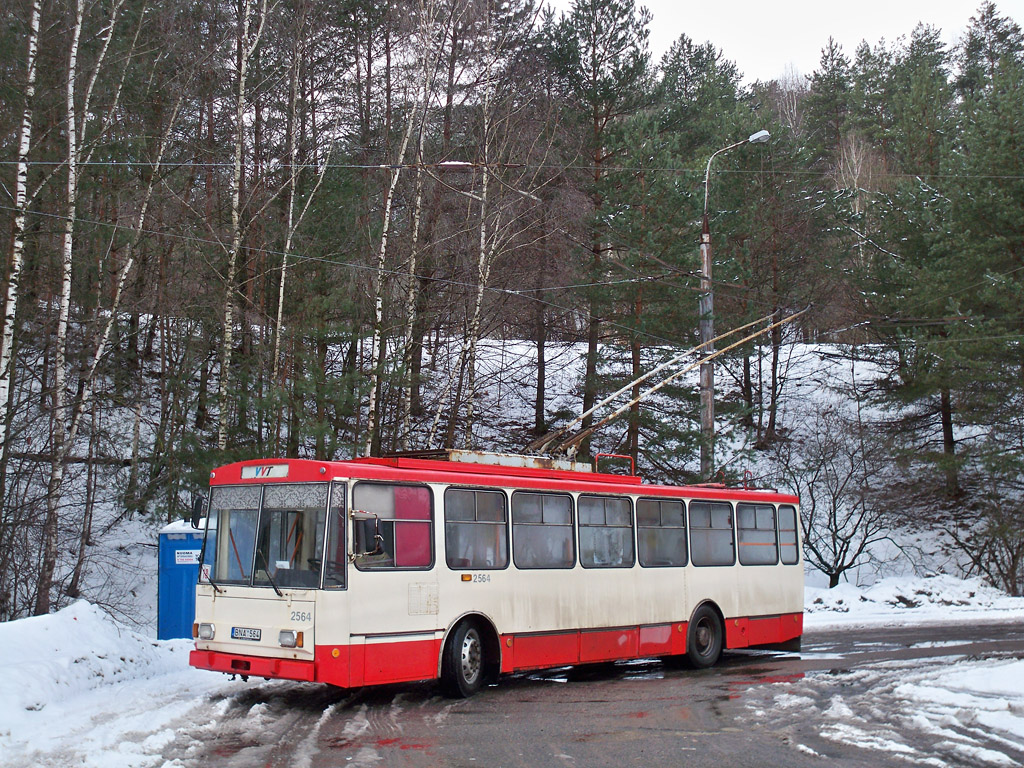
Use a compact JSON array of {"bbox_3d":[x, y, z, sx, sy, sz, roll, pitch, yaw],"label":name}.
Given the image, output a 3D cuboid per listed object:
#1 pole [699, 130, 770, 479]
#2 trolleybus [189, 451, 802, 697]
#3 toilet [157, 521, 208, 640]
[{"bbox_3d":[5.082,-0.124,29.921,1.620,11.520,0.320,-4,-8,33],"label":"pole"},{"bbox_3d":[0.596,2.727,19.790,2.500,3.300,11.350,-6,-9,40],"label":"trolleybus"},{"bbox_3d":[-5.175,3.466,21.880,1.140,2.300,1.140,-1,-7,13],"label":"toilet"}]

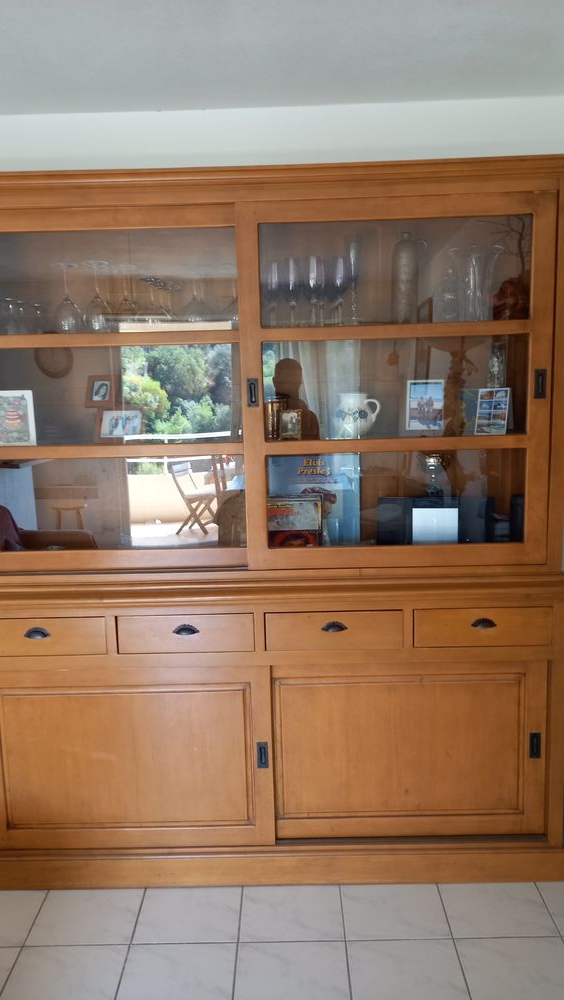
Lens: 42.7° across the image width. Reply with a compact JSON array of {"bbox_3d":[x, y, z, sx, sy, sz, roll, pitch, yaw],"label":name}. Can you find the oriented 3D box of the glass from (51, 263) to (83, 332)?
[{"bbox_3d":[-0.673,-0.635,2.272,0.097,0.222,0.097,-1,9,0],"label":"glass"}]

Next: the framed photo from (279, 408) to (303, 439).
[{"bbox_3d":[0.026,-0.232,2.247,0.067,0.099,0.026,-1,1,4],"label":"framed photo"}]

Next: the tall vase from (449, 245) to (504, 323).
[{"bbox_3d":[0.600,-0.652,2.223,0.172,0.235,0.172,-1,8,1],"label":"tall vase"}]

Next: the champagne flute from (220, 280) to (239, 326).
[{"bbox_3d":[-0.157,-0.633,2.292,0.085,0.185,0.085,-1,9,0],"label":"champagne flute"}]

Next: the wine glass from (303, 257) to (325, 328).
[{"bbox_3d":[0.101,-0.636,2.214,0.060,0.226,0.060,-1,9,1],"label":"wine glass"}]

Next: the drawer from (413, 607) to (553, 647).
[{"bbox_3d":[0.596,0.348,2.316,0.408,0.116,0.400,-1,8,1],"label":"drawer"}]

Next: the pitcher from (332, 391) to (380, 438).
[{"bbox_3d":[0.238,-0.265,2.290,0.147,0.145,0.128,-2,9,-5],"label":"pitcher"}]

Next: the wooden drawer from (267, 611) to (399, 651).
[{"bbox_3d":[0.158,0.360,2.322,0.408,0.116,0.400,-1,8,1],"label":"wooden drawer"}]

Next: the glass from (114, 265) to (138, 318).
[{"bbox_3d":[-0.489,-0.622,2.265,0.082,0.207,0.082,-1,9,0],"label":"glass"}]

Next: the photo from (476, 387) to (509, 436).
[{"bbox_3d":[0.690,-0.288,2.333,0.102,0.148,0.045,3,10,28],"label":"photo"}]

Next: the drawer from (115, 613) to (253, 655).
[{"bbox_3d":[-0.282,0.370,2.327,0.408,0.116,0.400,-1,8,1],"label":"drawer"}]

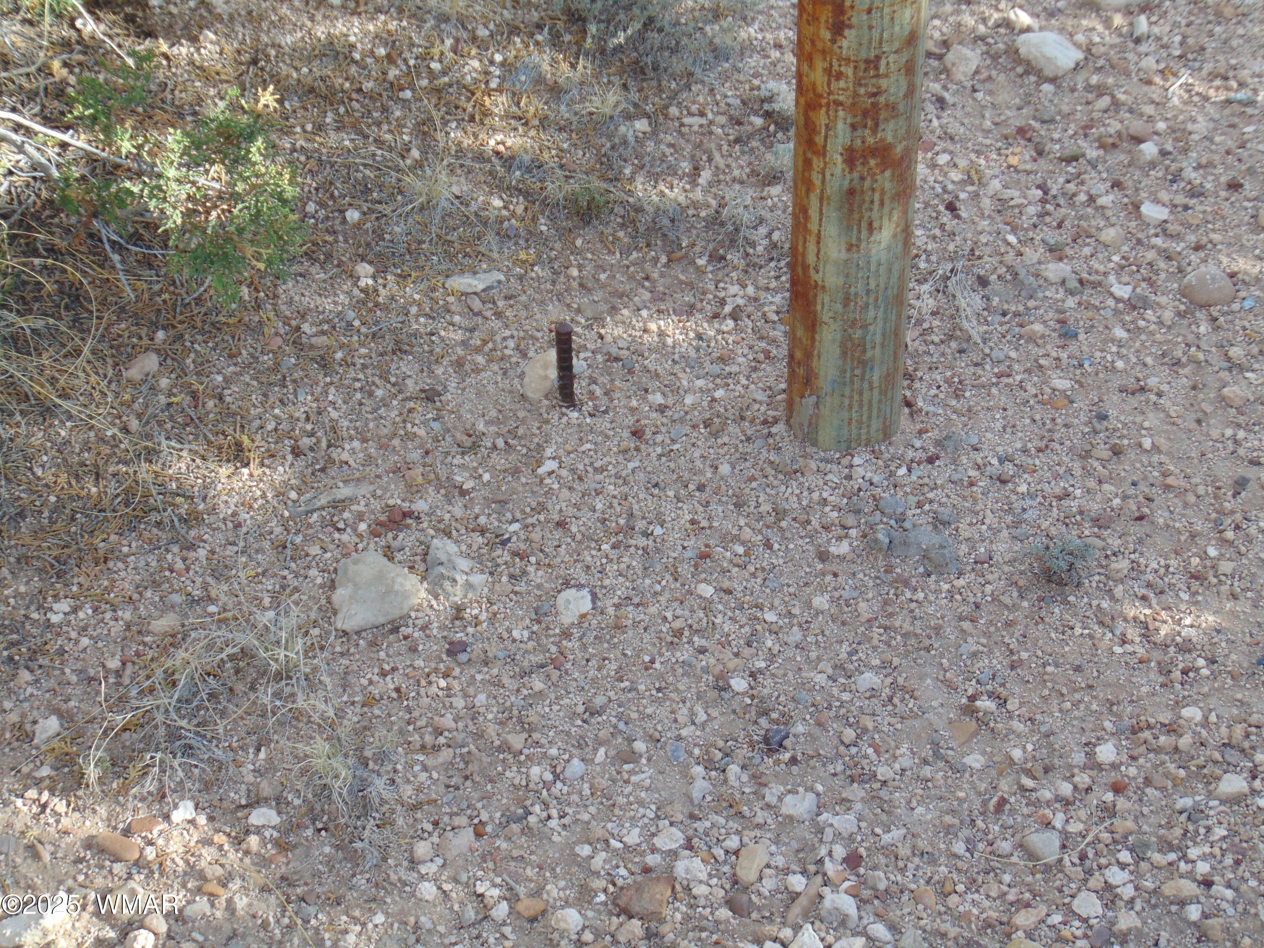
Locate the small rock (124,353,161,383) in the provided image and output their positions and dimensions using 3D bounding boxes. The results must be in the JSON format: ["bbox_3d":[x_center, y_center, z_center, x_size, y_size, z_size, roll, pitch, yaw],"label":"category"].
[{"bbox_3d":[-0.488,-0.106,2.584,0.037,0.022,0.043,-2,40,0],"label":"small rock"}]

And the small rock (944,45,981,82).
[{"bbox_3d":[0.379,-0.473,2.989,0.039,0.024,0.056,20,45,23],"label":"small rock"}]

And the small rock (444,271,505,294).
[{"bbox_3d":[-0.163,-0.198,2.692,0.062,0.017,0.026,-5,41,-4],"label":"small rock"}]

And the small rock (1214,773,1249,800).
[{"bbox_3d":[0.500,0.262,2.172,0.031,0.017,0.025,-1,45,1],"label":"small rock"}]

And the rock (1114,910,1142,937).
[{"bbox_3d":[0.388,0.354,2.046,0.025,0.010,0.017,-18,44,-19],"label":"rock"}]

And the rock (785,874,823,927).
[{"bbox_3d":[0.139,0.340,2.069,0.012,0.011,0.054,24,47,26],"label":"rock"}]

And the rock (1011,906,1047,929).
[{"bbox_3d":[0.319,0.355,2.078,0.033,0.011,0.016,-25,49,-22],"label":"rock"}]

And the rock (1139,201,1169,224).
[{"bbox_3d":[0.558,-0.277,2.764,0.030,0.016,0.025,5,41,7],"label":"rock"}]

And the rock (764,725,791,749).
[{"bbox_3d":[0.126,0.227,2.226,0.022,0.014,0.021,4,45,6],"label":"rock"}]

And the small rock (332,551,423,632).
[{"bbox_3d":[-0.235,0.102,2.339,0.083,0.029,0.078,-13,42,-13],"label":"small rock"}]

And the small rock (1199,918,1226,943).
[{"bbox_3d":[0.466,0.362,2.066,0.021,0.011,0.019,-20,47,-18],"label":"small rock"}]

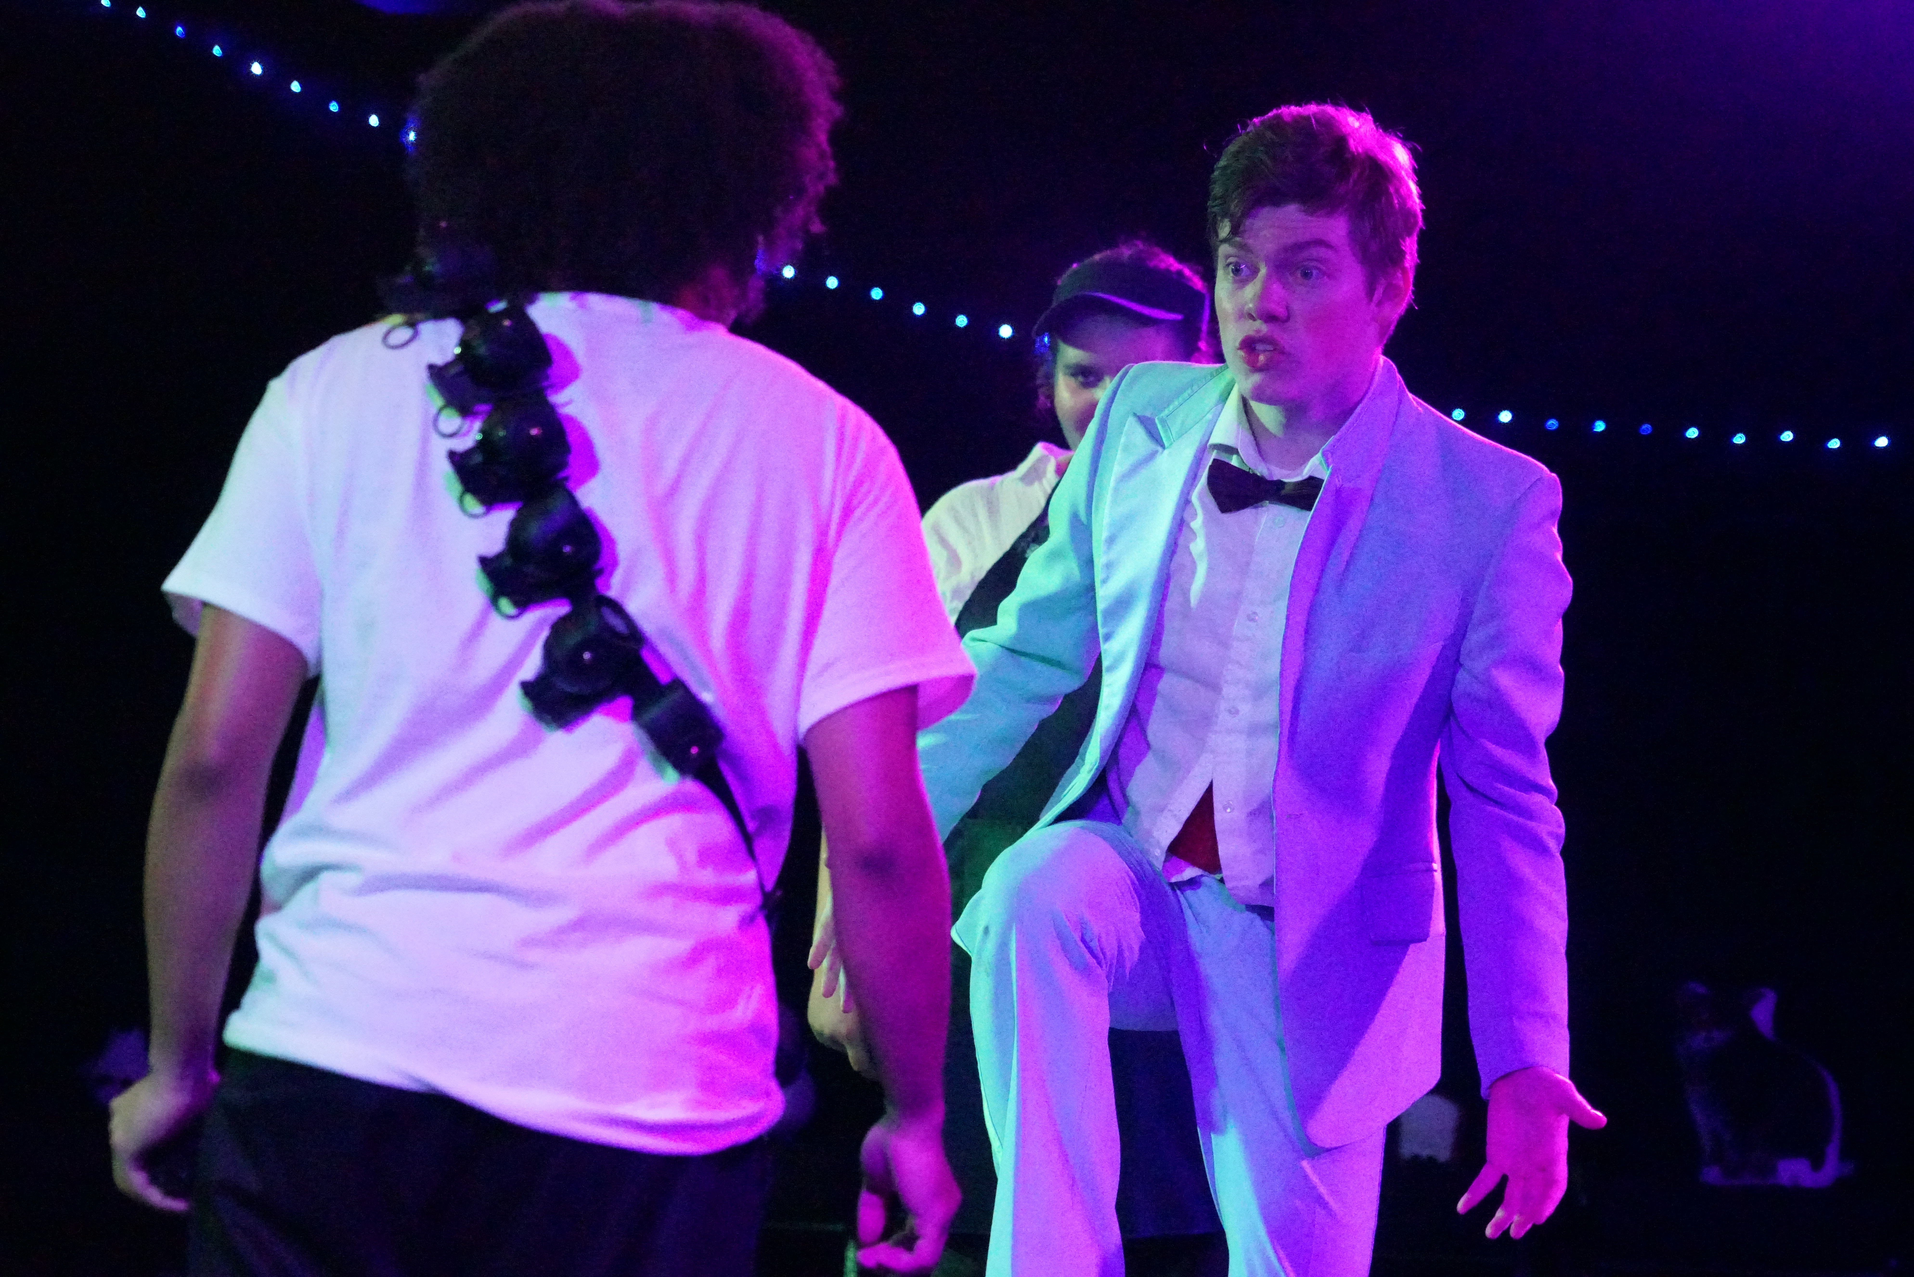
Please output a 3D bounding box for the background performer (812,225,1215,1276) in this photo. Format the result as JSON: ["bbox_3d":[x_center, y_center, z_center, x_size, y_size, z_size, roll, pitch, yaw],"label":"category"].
[{"bbox_3d":[0.150,0.425,6.200,0.600,1.680,0.360,0,0,12],"label":"background performer"}]

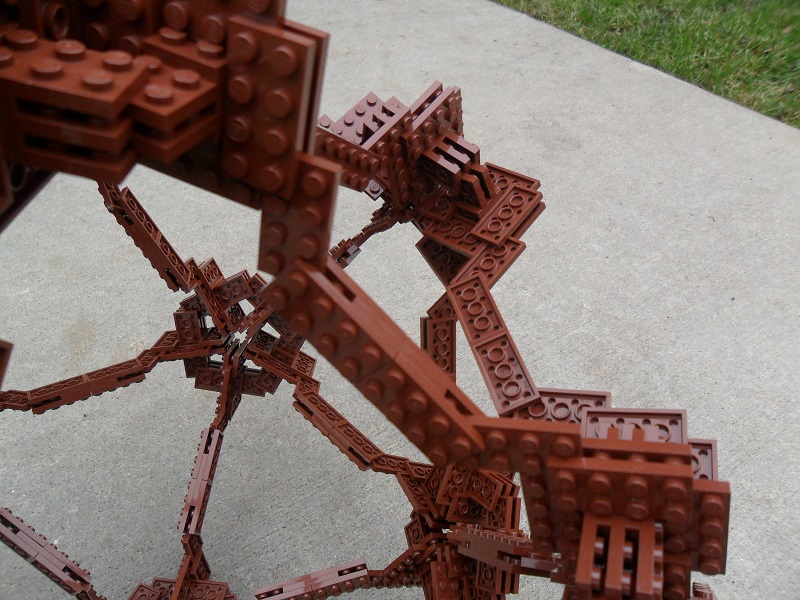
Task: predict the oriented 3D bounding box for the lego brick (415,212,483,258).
[{"bbox_3d":[0.027,-0.030,0.282,0.032,0.005,0.016,30,72,39],"label":"lego brick"}]

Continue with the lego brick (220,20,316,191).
[{"bbox_3d":[-0.027,-0.036,0.122,0.016,0.032,0.005,21,38,8],"label":"lego brick"}]

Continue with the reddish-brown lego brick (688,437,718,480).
[{"bbox_3d":[0.086,0.057,0.185,0.016,0.005,0.032,-3,51,28],"label":"reddish-brown lego brick"}]

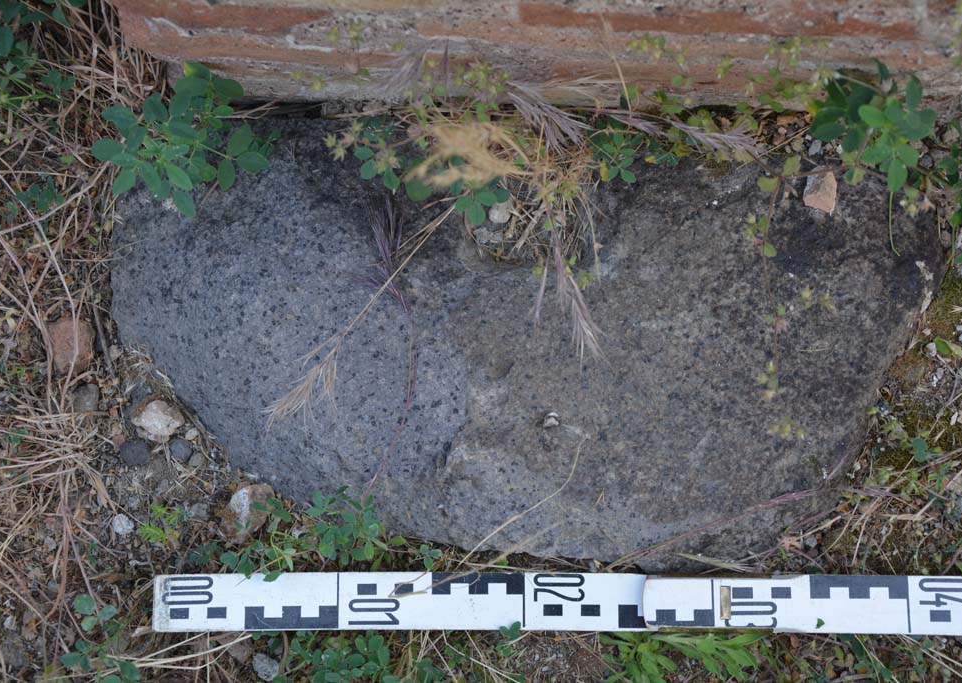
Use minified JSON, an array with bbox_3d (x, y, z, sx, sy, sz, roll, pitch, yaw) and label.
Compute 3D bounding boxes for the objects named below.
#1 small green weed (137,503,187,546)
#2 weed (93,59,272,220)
[{"bbox_3d":[-0.174,0.100,1.118,0.026,0.018,0.023,0,76,3],"label":"small green weed"},{"bbox_3d":[-0.161,-0.110,1.125,0.098,0.080,0.072,0,76,3],"label":"weed"}]

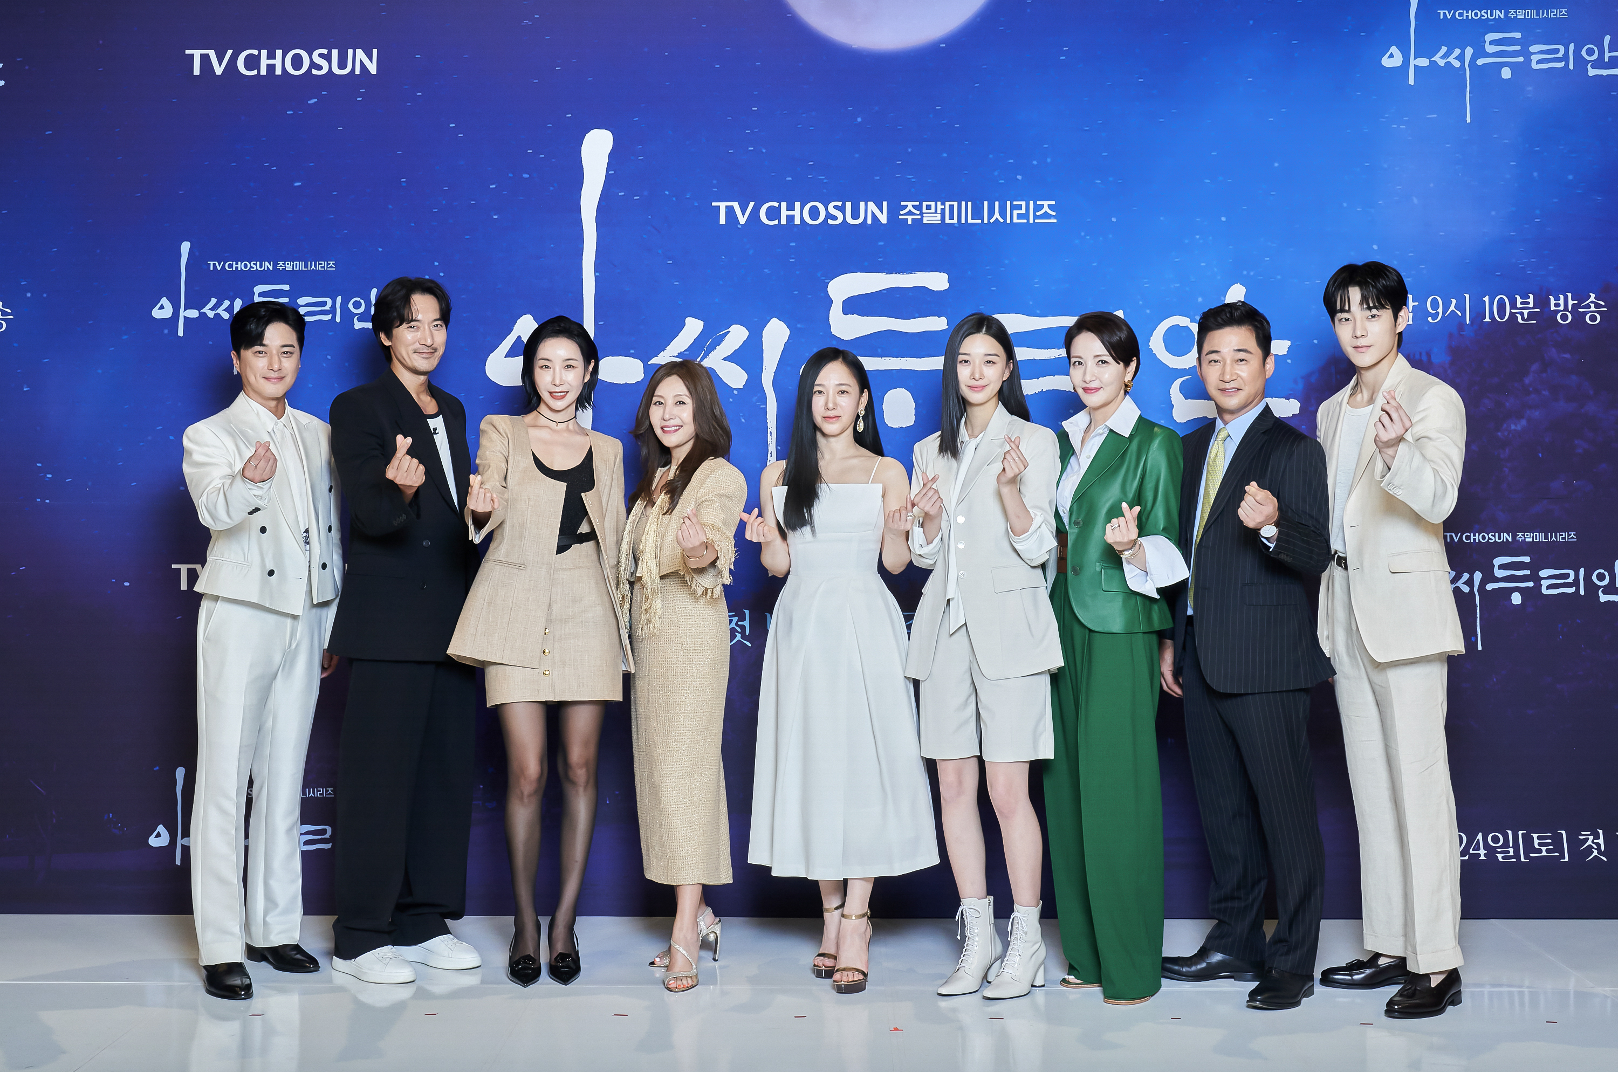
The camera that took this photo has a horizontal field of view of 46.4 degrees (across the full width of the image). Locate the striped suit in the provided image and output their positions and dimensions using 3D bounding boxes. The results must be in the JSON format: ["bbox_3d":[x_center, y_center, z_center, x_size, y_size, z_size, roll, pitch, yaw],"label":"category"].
[{"bbox_3d":[1.145,0.395,4.930,0.480,1.460,0.360,1,1,38],"label":"striped suit"}]

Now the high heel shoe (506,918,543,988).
[{"bbox_3d":[-0.760,1.120,5.080,0.090,0.137,0.240,0,1,-6],"label":"high heel shoe"}]

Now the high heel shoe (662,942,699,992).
[{"bbox_3d":[-0.335,1.107,4.952,0.090,0.135,0.215,0,-2,-2],"label":"high heel shoe"}]

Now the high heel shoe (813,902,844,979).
[{"bbox_3d":[0.058,1.095,5.170,0.090,0.185,0.220,0,1,7],"label":"high heel shoe"}]

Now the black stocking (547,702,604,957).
[{"bbox_3d":[-0.628,0.790,5.110,0.150,0.700,0.170,0,1,-5],"label":"black stocking"}]

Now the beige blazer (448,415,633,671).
[{"bbox_3d":[-0.723,0.019,5.080,0.490,0.690,0.320,0,1,-3],"label":"beige blazer"}]

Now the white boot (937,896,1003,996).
[{"bbox_3d":[0.424,1.073,4.960,0.100,0.235,0.250,1,1,41],"label":"white boot"}]

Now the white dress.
[{"bbox_3d":[0.093,0.370,5.007,0.500,1.040,0.400,0,-2,0],"label":"white dress"}]

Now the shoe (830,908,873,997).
[{"bbox_3d":[0.120,1.086,4.948,0.092,0.175,0.220,0,-2,7],"label":"shoe"}]

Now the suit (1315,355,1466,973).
[{"bbox_3d":[1.500,0.325,4.880,0.460,1.580,0.360,1,1,40],"label":"suit"}]

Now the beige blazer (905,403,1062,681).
[{"bbox_3d":[0.444,0.015,4.899,0.430,0.710,0.310,-1,-2,18],"label":"beige blazer"}]

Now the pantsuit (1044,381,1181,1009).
[{"bbox_3d":[0.774,0.404,4.886,0.430,1.510,0.330,-1,-2,26],"label":"pantsuit"}]

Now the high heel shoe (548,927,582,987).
[{"bbox_3d":[-0.651,1.119,5.053,0.088,0.120,0.235,0,-2,-8],"label":"high heel shoe"}]

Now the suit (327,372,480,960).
[{"bbox_3d":[-1.097,0.358,5.128,0.470,1.560,0.350,1,-2,-32],"label":"suit"}]

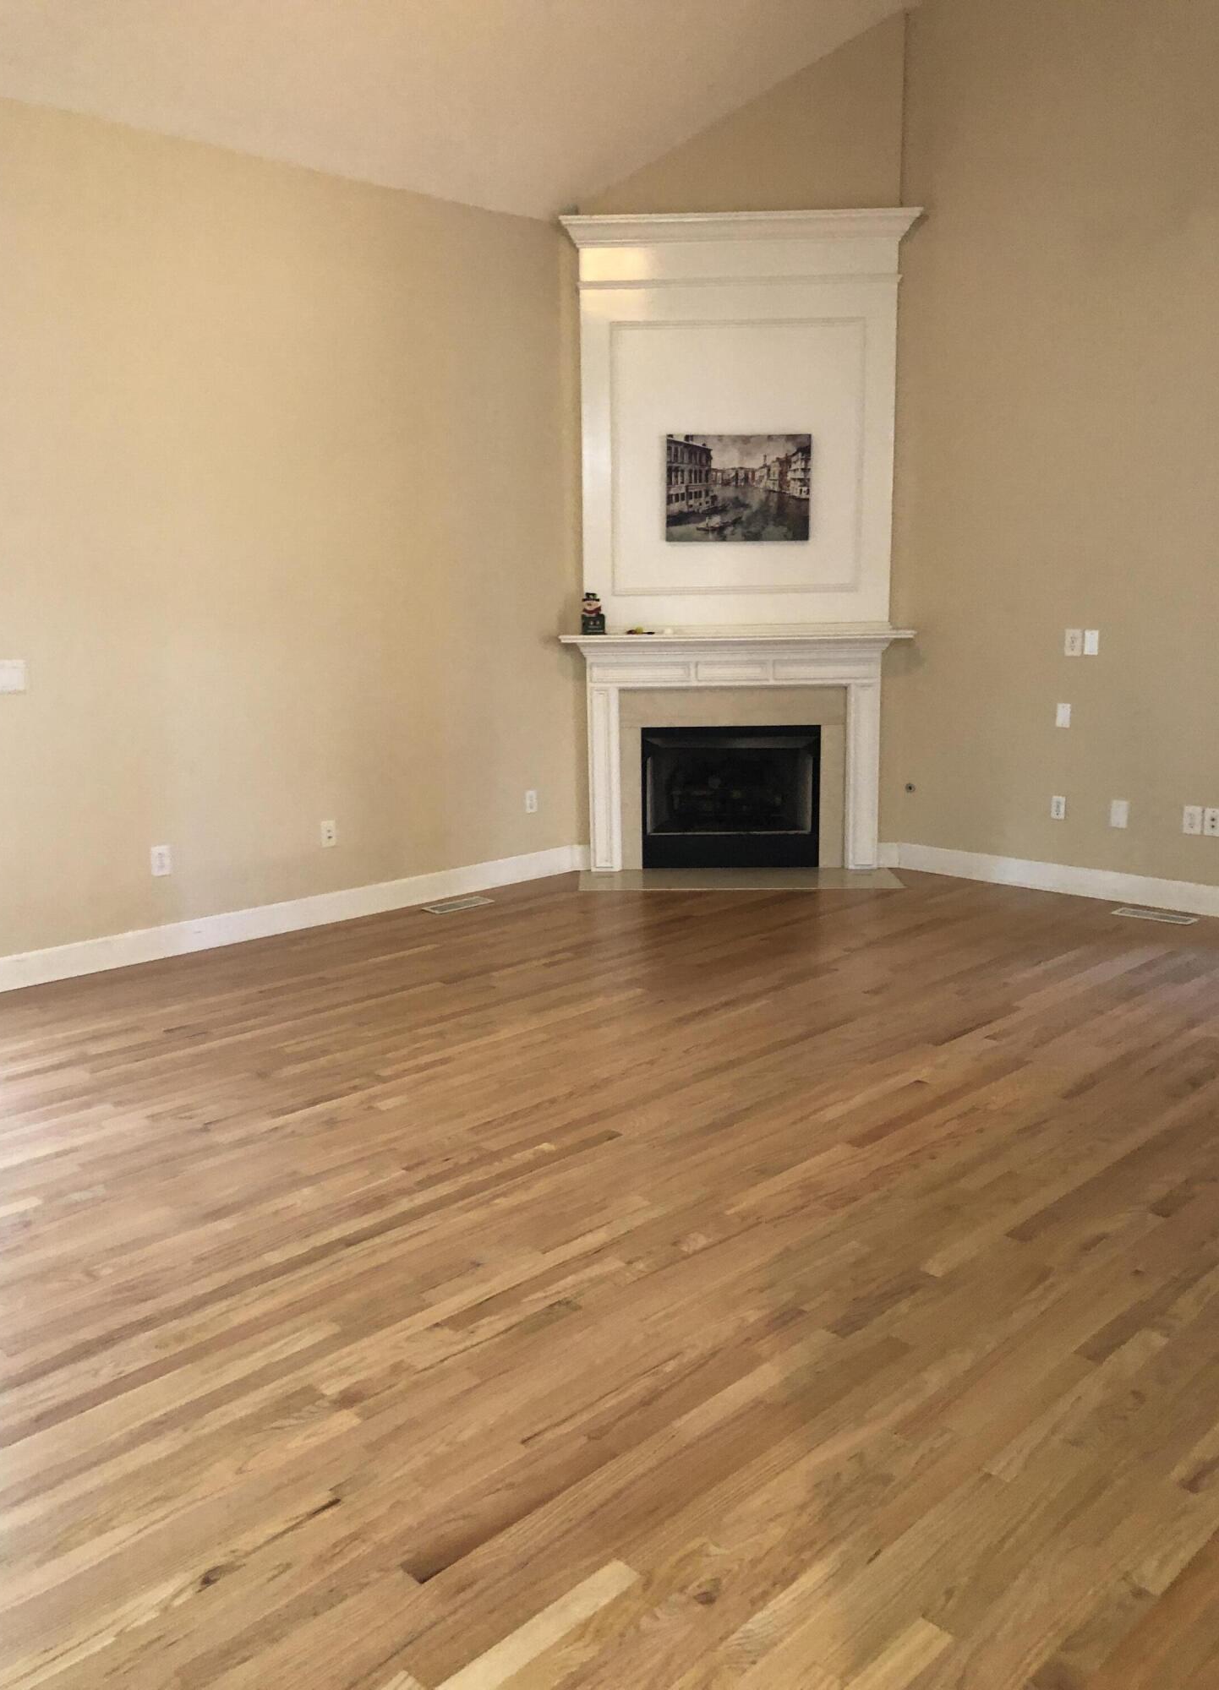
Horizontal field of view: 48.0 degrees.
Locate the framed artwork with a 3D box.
[{"bbox_3d":[0.635,-1.758,6.736,0.709,0.507,0.030,-1,11,2],"label":"framed artwork"}]

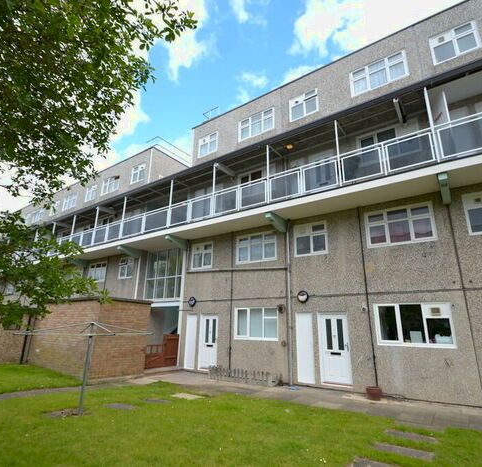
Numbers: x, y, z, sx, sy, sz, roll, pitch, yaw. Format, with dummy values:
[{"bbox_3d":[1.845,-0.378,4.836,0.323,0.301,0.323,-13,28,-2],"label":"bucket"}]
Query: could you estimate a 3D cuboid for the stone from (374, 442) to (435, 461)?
[{"bbox_3d":[2.369,3.197,4.260,0.760,0.050,0.360,-10,-20,31],"label":"stone"}]

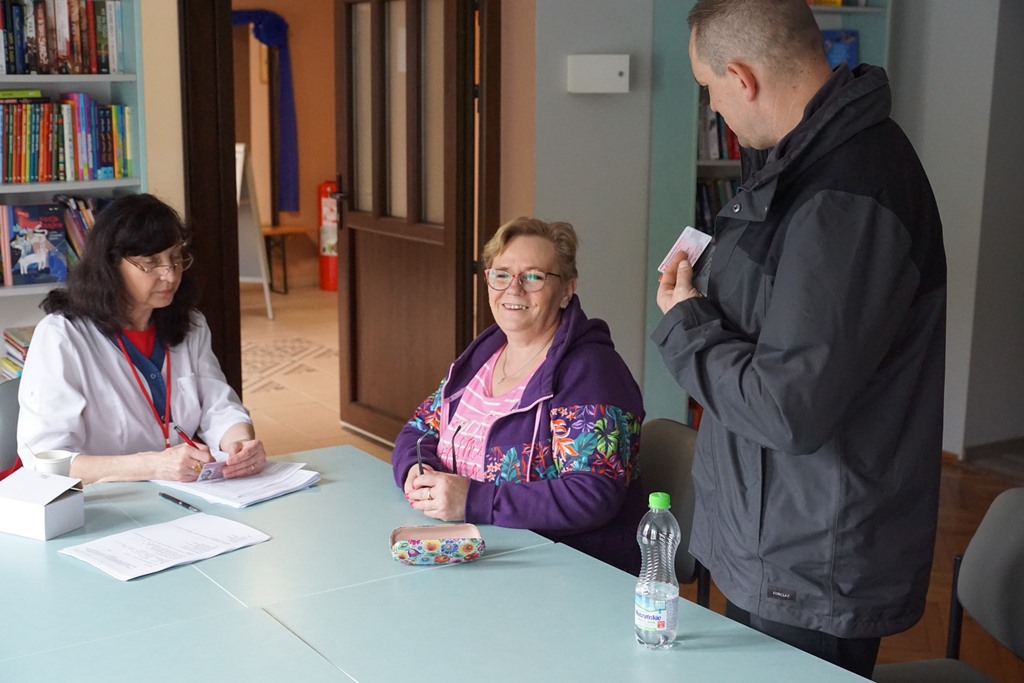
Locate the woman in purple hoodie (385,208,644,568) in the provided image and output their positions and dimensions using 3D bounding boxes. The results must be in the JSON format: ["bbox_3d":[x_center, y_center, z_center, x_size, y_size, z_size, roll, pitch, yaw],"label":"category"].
[{"bbox_3d":[0.007,0.383,2.704,0.570,1.290,0.700,10,14,42],"label":"woman in purple hoodie"}]

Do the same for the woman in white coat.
[{"bbox_3d":[-0.832,0.339,2.859,0.570,1.310,0.720,-6,12,-33],"label":"woman in white coat"}]

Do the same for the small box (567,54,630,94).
[{"bbox_3d":[0.349,-1.064,5.080,0.215,0.147,0.100,-1,10,-7],"label":"small box"}]

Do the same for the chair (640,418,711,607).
[{"bbox_3d":[0.156,0.597,2.848,0.560,0.820,0.540,-5,12,-29],"label":"chair"}]

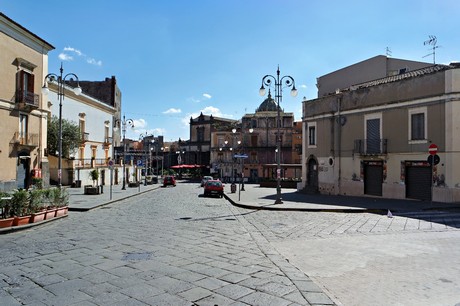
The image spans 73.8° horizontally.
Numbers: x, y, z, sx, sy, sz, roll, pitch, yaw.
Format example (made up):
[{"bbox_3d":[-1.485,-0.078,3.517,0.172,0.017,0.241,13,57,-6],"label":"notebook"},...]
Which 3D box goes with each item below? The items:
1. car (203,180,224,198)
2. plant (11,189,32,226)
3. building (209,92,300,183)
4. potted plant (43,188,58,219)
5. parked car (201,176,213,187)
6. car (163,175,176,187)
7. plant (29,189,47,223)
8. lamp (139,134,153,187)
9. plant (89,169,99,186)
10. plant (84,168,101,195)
[{"bbox_3d":[-1.441,3.172,27.636,1.640,1.430,3.750,0,-3,-4],"label":"car"},{"bbox_3d":[-8.150,2.071,11.984,0.440,1.380,0.720,0,-3,6],"label":"plant"},{"bbox_3d":[5.630,-3.067,69.474,18.800,19.000,13.000,0,-3,0],"label":"building"},{"bbox_3d":[-7.950,2.223,13.582,0.440,1.280,0.720,0,-3,6],"label":"potted plant"},{"bbox_3d":[-3.378,4.328,46.036,1.680,1.460,3.900,0,-3,-4],"label":"parked car"},{"bbox_3d":[-8.915,4.279,45.337,1.650,1.470,3.750,0,-3,-4],"label":"car"},{"bbox_3d":[-8.000,2.152,12.783,0.440,1.320,0.720,0,-3,6],"label":"plant"},{"bbox_3d":[-13.238,0.810,48.215,2.100,8.600,0.500,0,-3,-4],"label":"lamp"},{"bbox_3d":[-12.456,2.233,28.040,0.800,1.600,0.800,0,-3,0],"label":"plant"},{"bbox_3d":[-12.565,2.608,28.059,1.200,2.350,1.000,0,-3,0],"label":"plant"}]

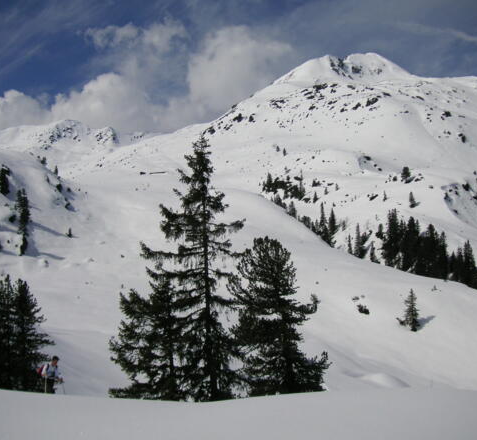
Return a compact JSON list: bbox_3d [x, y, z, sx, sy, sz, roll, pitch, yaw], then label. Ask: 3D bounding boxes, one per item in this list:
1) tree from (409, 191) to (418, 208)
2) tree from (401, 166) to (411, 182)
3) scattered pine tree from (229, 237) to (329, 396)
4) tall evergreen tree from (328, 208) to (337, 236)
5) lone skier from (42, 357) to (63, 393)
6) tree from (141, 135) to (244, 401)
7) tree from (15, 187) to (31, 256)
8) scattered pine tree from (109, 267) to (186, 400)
[{"bbox_3d":[53.005,-6.209,190.000,2.423,5.452,2.423,-1,-3,0],"label":"tree"},{"bbox_3d":[57.580,-15.595,215.000,3.427,5.484,3.427,-1,-3,0],"label":"tree"},{"bbox_3d":[1.601,4.003,24.500,3.906,6.718,3.710,-1,-3,0],"label":"scattered pine tree"},{"bbox_3d":[22.477,0.598,150.000,2.391,6.695,2.391,-1,-3,0],"label":"tall evergreen tree"},{"bbox_3d":[-5.574,4.960,18.800,0.750,1.750,0.680,-4,-4,40],"label":"lone skier"},{"bbox_3d":[-1.833,2.132,25.000,4.065,11.079,3.862,-1,-3,0],"label":"tree"},{"bbox_3d":[-27.419,0.319,80.000,2.040,8.672,2.040,-1,-3,0],"label":"tree"},{"bbox_3d":[-3.554,4.628,24.500,2.968,5.624,2.968,-1,-3,0],"label":"scattered pine tree"}]

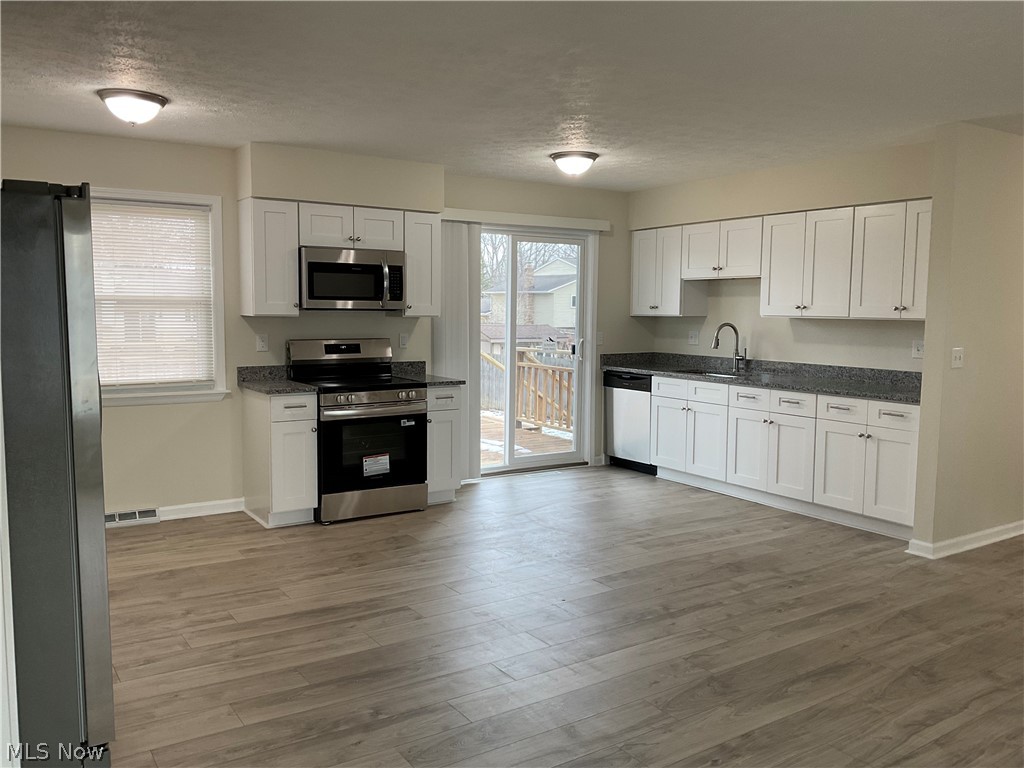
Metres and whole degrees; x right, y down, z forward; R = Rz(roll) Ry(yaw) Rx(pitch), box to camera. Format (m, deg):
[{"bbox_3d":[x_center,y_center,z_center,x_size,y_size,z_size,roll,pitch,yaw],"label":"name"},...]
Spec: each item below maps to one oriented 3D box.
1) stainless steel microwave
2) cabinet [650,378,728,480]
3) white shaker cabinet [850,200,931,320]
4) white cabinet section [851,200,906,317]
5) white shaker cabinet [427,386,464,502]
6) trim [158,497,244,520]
[{"bbox_3d":[-1.161,-0.727,6.047,0.761,0.419,0.413,-3,6,-33],"label":"stainless steel microwave"},{"bbox_3d":[1.643,0.351,6.973,0.612,0.785,0.845,-3,6,-33],"label":"cabinet"},{"bbox_3d":[2.661,-0.798,5.619,0.321,0.757,0.764,-3,6,-34],"label":"white shaker cabinet"},{"bbox_3d":[2.538,-0.809,5.744,0.302,0.751,0.383,-3,6,-33],"label":"white cabinet section"},{"bbox_3d":[-0.668,0.422,6.350,0.303,0.868,0.627,-3,6,-34],"label":"white shaker cabinet"},{"bbox_3d":[-2.098,0.852,5.818,0.558,0.082,0.016,-3,6,-33],"label":"trim"}]

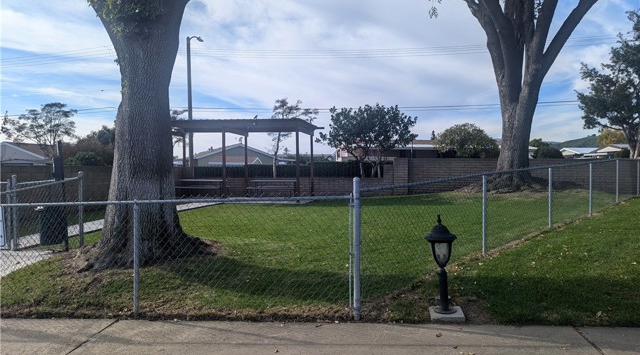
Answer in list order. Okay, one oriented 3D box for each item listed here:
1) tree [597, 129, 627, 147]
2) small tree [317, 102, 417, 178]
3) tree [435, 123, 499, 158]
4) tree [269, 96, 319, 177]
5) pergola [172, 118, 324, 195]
[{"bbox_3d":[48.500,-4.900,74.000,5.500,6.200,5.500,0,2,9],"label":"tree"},{"bbox_3d":[2.080,-1.550,19.400,4.100,3.400,3.800,0,2,9],"label":"small tree"},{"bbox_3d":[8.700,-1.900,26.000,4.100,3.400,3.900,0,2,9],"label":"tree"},{"bbox_3d":[-1.180,-1.700,19.800,2.200,3.700,2.200,0,2,9],"label":"tree"},{"bbox_3d":[-3.350,-0.680,17.900,6.100,3.000,3.200,0,2,9],"label":"pergola"}]

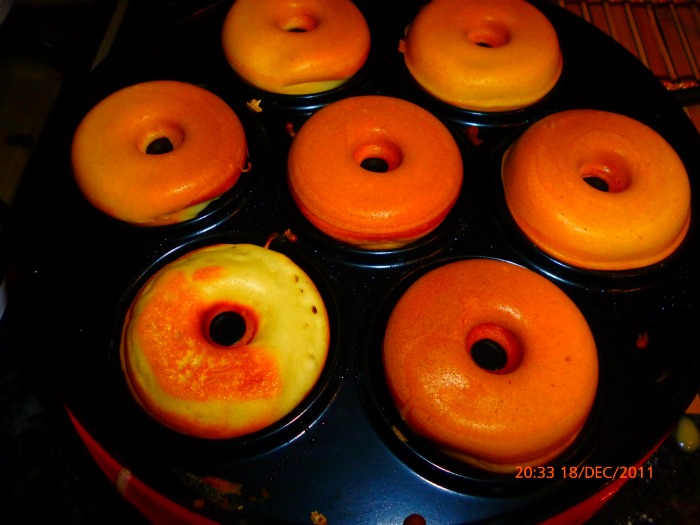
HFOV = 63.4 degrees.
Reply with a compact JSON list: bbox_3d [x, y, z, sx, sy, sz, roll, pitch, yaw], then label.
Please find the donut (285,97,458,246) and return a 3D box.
[{"bbox_3d":[0.011,-0.039,0.237,0.073,0.028,0.073,1,60,-1],"label":"donut"}]

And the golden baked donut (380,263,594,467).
[{"bbox_3d":[0.047,0.033,0.193,0.073,0.028,0.073,1,60,-1],"label":"golden baked donut"}]

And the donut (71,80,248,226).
[{"bbox_3d":[-0.081,-0.048,0.243,0.073,0.028,0.073,1,60,-1],"label":"donut"}]

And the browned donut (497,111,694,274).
[{"bbox_3d":[0.099,-0.030,0.230,0.073,0.028,0.073,1,60,-1],"label":"browned donut"}]

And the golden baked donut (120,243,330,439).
[{"bbox_3d":[-0.043,0.025,0.201,0.073,0.028,0.073,1,60,-1],"label":"golden baked donut"}]

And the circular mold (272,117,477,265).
[{"bbox_3d":[0.011,-0.033,0.246,0.086,0.019,0.086,1,60,-1],"label":"circular mold"}]

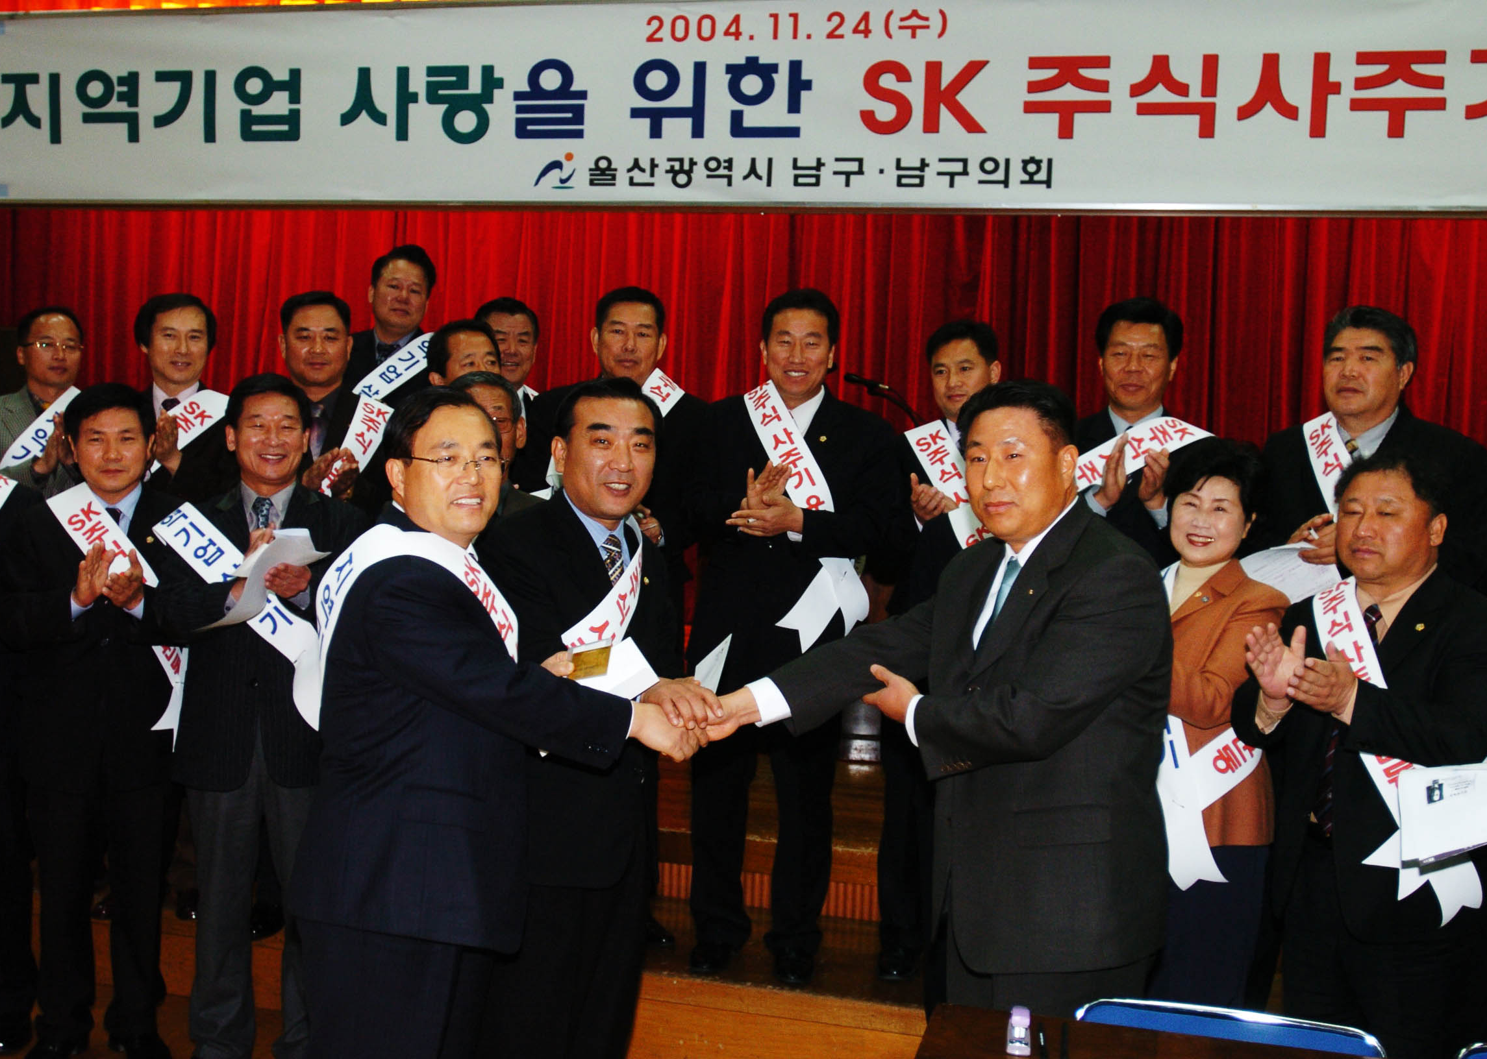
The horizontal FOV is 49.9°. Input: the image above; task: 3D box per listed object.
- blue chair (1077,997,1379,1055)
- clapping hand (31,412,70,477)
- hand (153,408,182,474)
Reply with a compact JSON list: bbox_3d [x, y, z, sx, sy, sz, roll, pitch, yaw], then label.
[{"bbox_3d":[0.653,1.124,2.209,0.460,0.780,0.480,3,5,14],"label":"blue chair"},{"bbox_3d":[-1.926,-0.235,4.452,0.120,0.180,0.130,1,5,-10],"label":"clapping hand"},{"bbox_3d":[-1.514,-0.231,4.180,0.100,0.180,0.130,1,5,-8],"label":"hand"}]

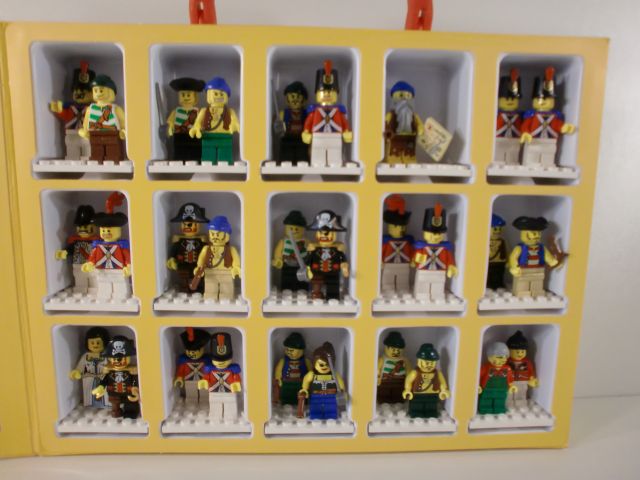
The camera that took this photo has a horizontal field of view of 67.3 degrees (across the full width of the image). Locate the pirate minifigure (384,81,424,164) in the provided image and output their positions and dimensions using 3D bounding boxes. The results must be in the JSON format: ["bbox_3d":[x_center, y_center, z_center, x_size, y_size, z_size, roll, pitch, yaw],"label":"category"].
[{"bbox_3d":[0.044,-0.060,0.251,0.021,0.045,0.014,0,9,-2],"label":"pirate minifigure"}]

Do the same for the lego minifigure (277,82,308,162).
[{"bbox_3d":[-0.013,-0.061,0.256,0.025,0.043,0.017,0,10,-2],"label":"lego minifigure"}]

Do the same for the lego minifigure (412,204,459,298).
[{"bbox_3d":[0.062,0.006,0.258,0.025,0.053,0.014,0,10,-2],"label":"lego minifigure"}]

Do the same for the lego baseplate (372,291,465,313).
[{"bbox_3d":[0.052,0.032,0.269,0.048,0.005,0.032,0,10,-2],"label":"lego baseplate"}]

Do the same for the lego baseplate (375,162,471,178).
[{"bbox_3d":[0.051,-0.036,0.252,0.048,0.005,0.032,0,9,-2],"label":"lego baseplate"}]

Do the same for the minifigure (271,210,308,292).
[{"bbox_3d":[-0.015,0.007,0.268,0.022,0.046,0.014,0,9,-2],"label":"minifigure"}]

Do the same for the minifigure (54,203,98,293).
[{"bbox_3d":[-0.125,0.005,0.262,0.025,0.046,0.018,0,10,-2],"label":"minifigure"}]

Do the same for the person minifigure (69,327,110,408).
[{"bbox_3d":[-0.128,0.072,0.274,0.027,0.046,0.017,0,10,-2],"label":"person minifigure"}]

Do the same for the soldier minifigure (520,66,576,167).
[{"bbox_3d":[0.117,-0.061,0.245,0.031,0.053,0.015,0,9,-2],"label":"soldier minifigure"}]

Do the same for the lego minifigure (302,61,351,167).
[{"bbox_3d":[0.004,-0.063,0.241,0.026,0.052,0.015,0,10,-2],"label":"lego minifigure"}]

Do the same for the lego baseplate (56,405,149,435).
[{"bbox_3d":[-0.117,0.099,0.275,0.048,0.005,0.032,0,10,-2],"label":"lego baseplate"}]

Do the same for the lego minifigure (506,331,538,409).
[{"bbox_3d":[0.116,0.074,0.277,0.022,0.046,0.014,0,9,-2],"label":"lego minifigure"}]

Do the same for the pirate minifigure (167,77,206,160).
[{"bbox_3d":[-0.070,-0.062,0.253,0.025,0.045,0.017,0,10,-2],"label":"pirate minifigure"}]

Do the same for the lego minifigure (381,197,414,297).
[{"bbox_3d":[0.043,0.002,0.274,0.024,0.056,0.013,0,10,-2],"label":"lego minifigure"}]

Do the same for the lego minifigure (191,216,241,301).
[{"bbox_3d":[-0.054,0.010,0.250,0.025,0.044,0.015,0,9,-2],"label":"lego minifigure"}]

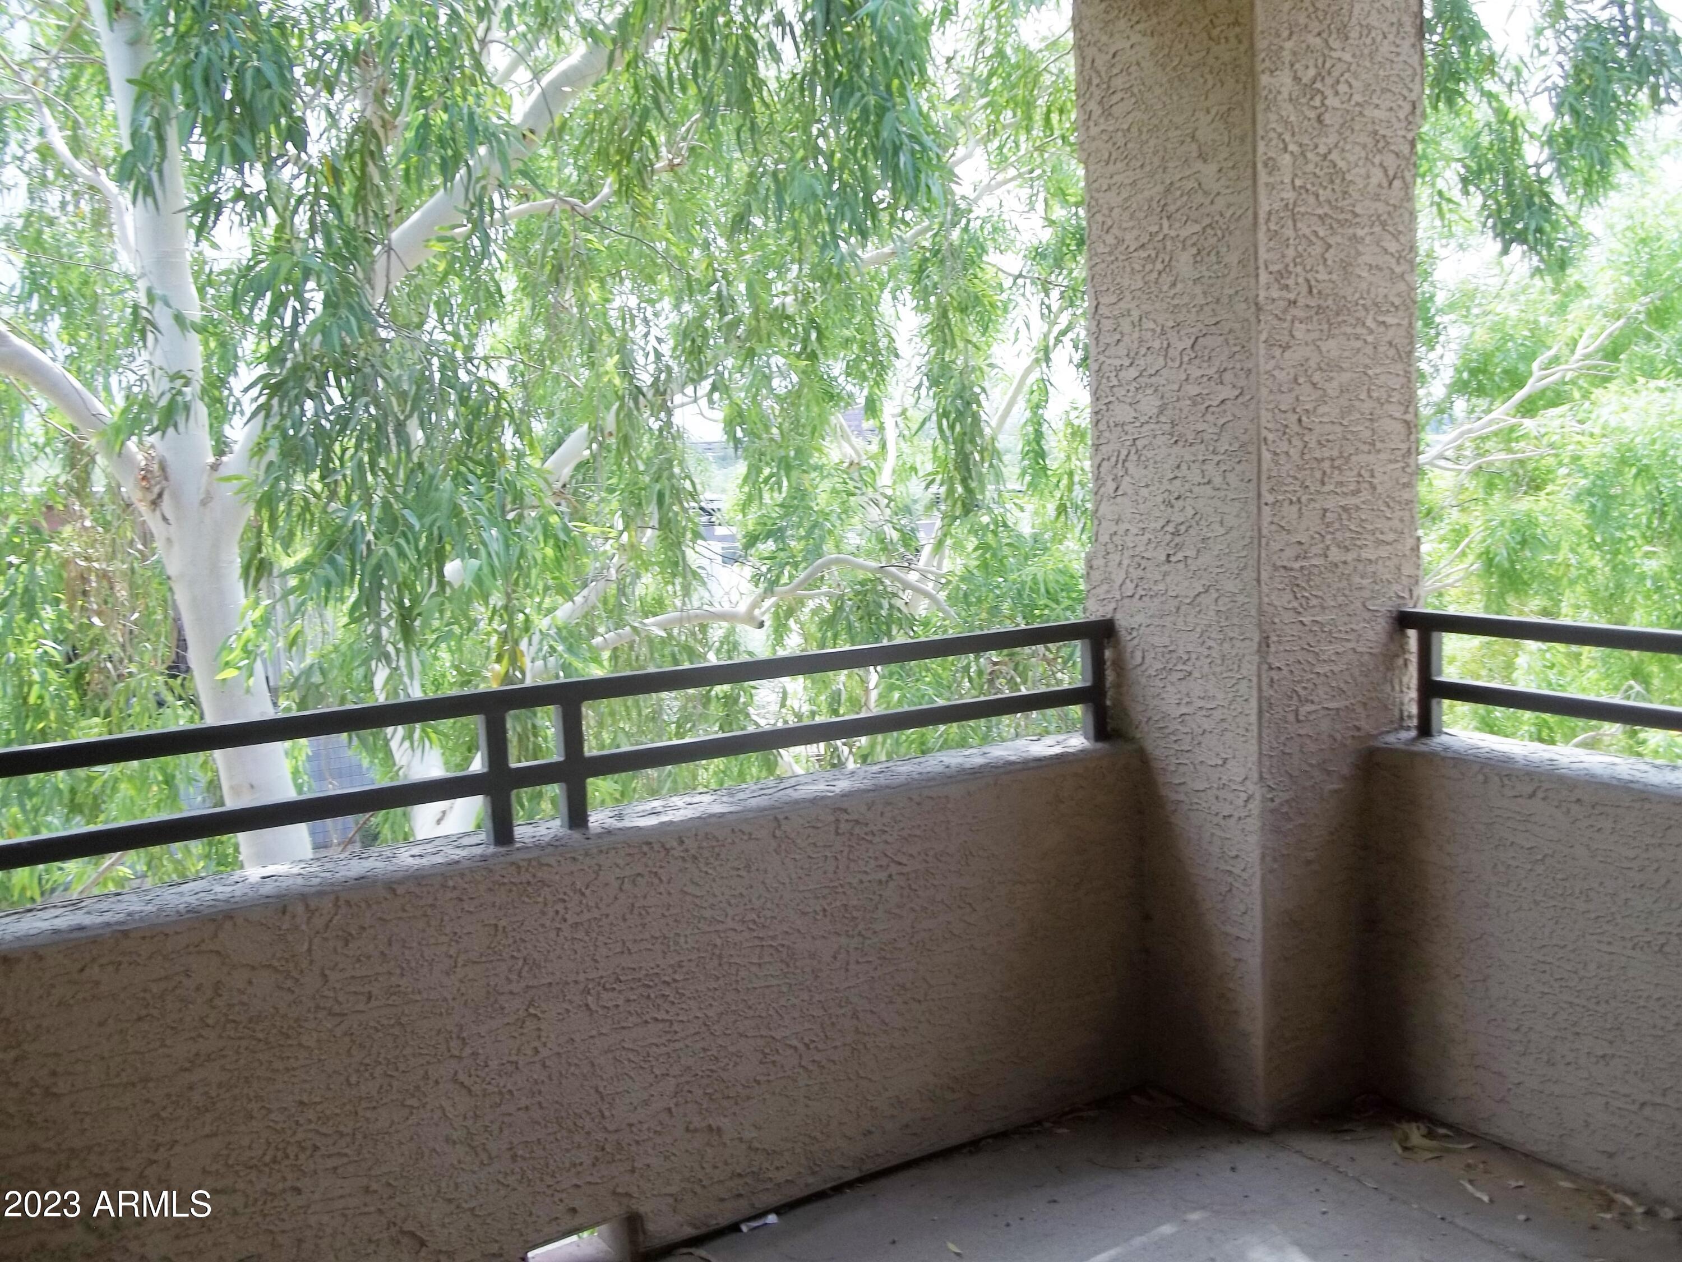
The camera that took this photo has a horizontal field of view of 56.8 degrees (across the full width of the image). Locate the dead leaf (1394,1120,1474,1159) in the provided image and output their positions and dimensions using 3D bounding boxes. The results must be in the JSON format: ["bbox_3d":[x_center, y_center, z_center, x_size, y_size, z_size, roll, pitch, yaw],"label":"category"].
[{"bbox_3d":[1.224,1.053,3.213,0.144,0.037,0.097,-1,7,12],"label":"dead leaf"}]

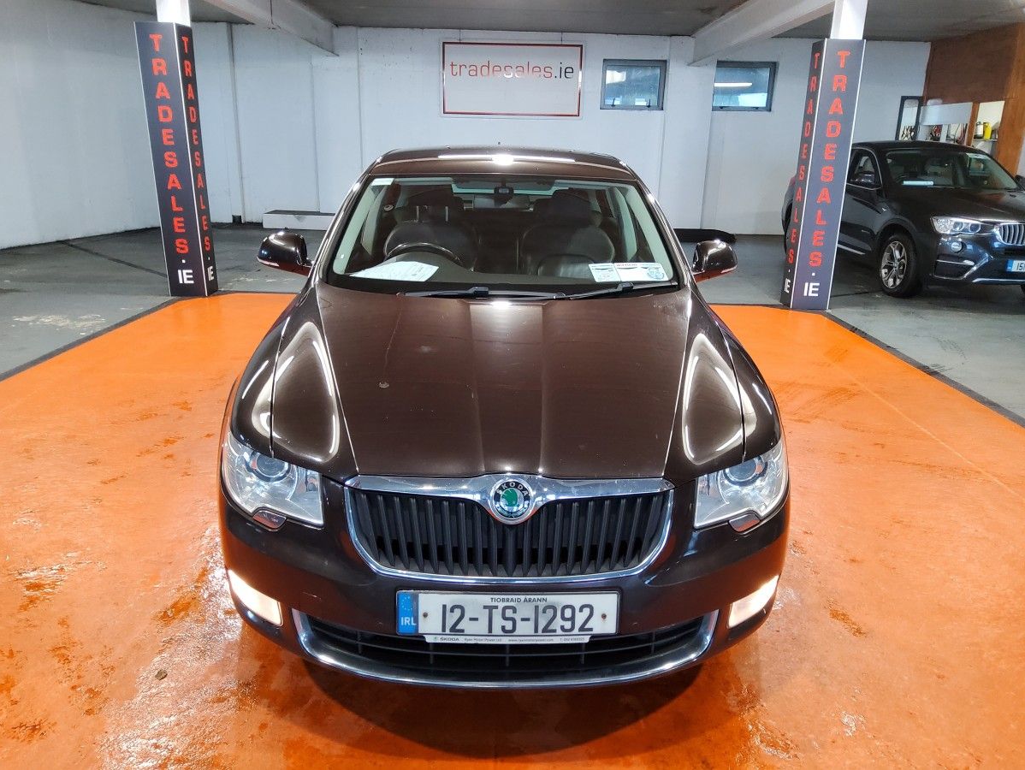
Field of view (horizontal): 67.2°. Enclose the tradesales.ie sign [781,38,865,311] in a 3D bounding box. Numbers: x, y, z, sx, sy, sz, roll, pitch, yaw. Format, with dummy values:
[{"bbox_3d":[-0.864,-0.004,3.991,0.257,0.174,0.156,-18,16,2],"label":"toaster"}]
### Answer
[{"bbox_3d":[2.905,-1.929,7.281,0.360,2.410,0.350,1,18,0],"label":"tradesales.ie sign"}]

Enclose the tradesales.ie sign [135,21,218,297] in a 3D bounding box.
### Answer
[{"bbox_3d":[-3.109,-2.044,7.214,0.360,2.410,0.350,1,18,0],"label":"tradesales.ie sign"}]

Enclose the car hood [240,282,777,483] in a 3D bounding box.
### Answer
[{"bbox_3d":[-0.019,-0.056,2.362,1.540,0.290,1.270,1,18,-2],"label":"car hood"}]

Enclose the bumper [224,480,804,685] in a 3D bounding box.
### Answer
[{"bbox_3d":[-0.014,0.459,2.055,1.700,0.530,0.530,1,18,-2],"label":"bumper"}]

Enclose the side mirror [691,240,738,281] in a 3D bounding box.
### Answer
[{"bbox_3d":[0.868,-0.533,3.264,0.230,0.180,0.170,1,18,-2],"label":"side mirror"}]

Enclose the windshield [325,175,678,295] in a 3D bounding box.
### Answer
[{"bbox_3d":[-0.037,-0.629,3.112,1.400,0.430,0.830,1,18,-2],"label":"windshield"}]

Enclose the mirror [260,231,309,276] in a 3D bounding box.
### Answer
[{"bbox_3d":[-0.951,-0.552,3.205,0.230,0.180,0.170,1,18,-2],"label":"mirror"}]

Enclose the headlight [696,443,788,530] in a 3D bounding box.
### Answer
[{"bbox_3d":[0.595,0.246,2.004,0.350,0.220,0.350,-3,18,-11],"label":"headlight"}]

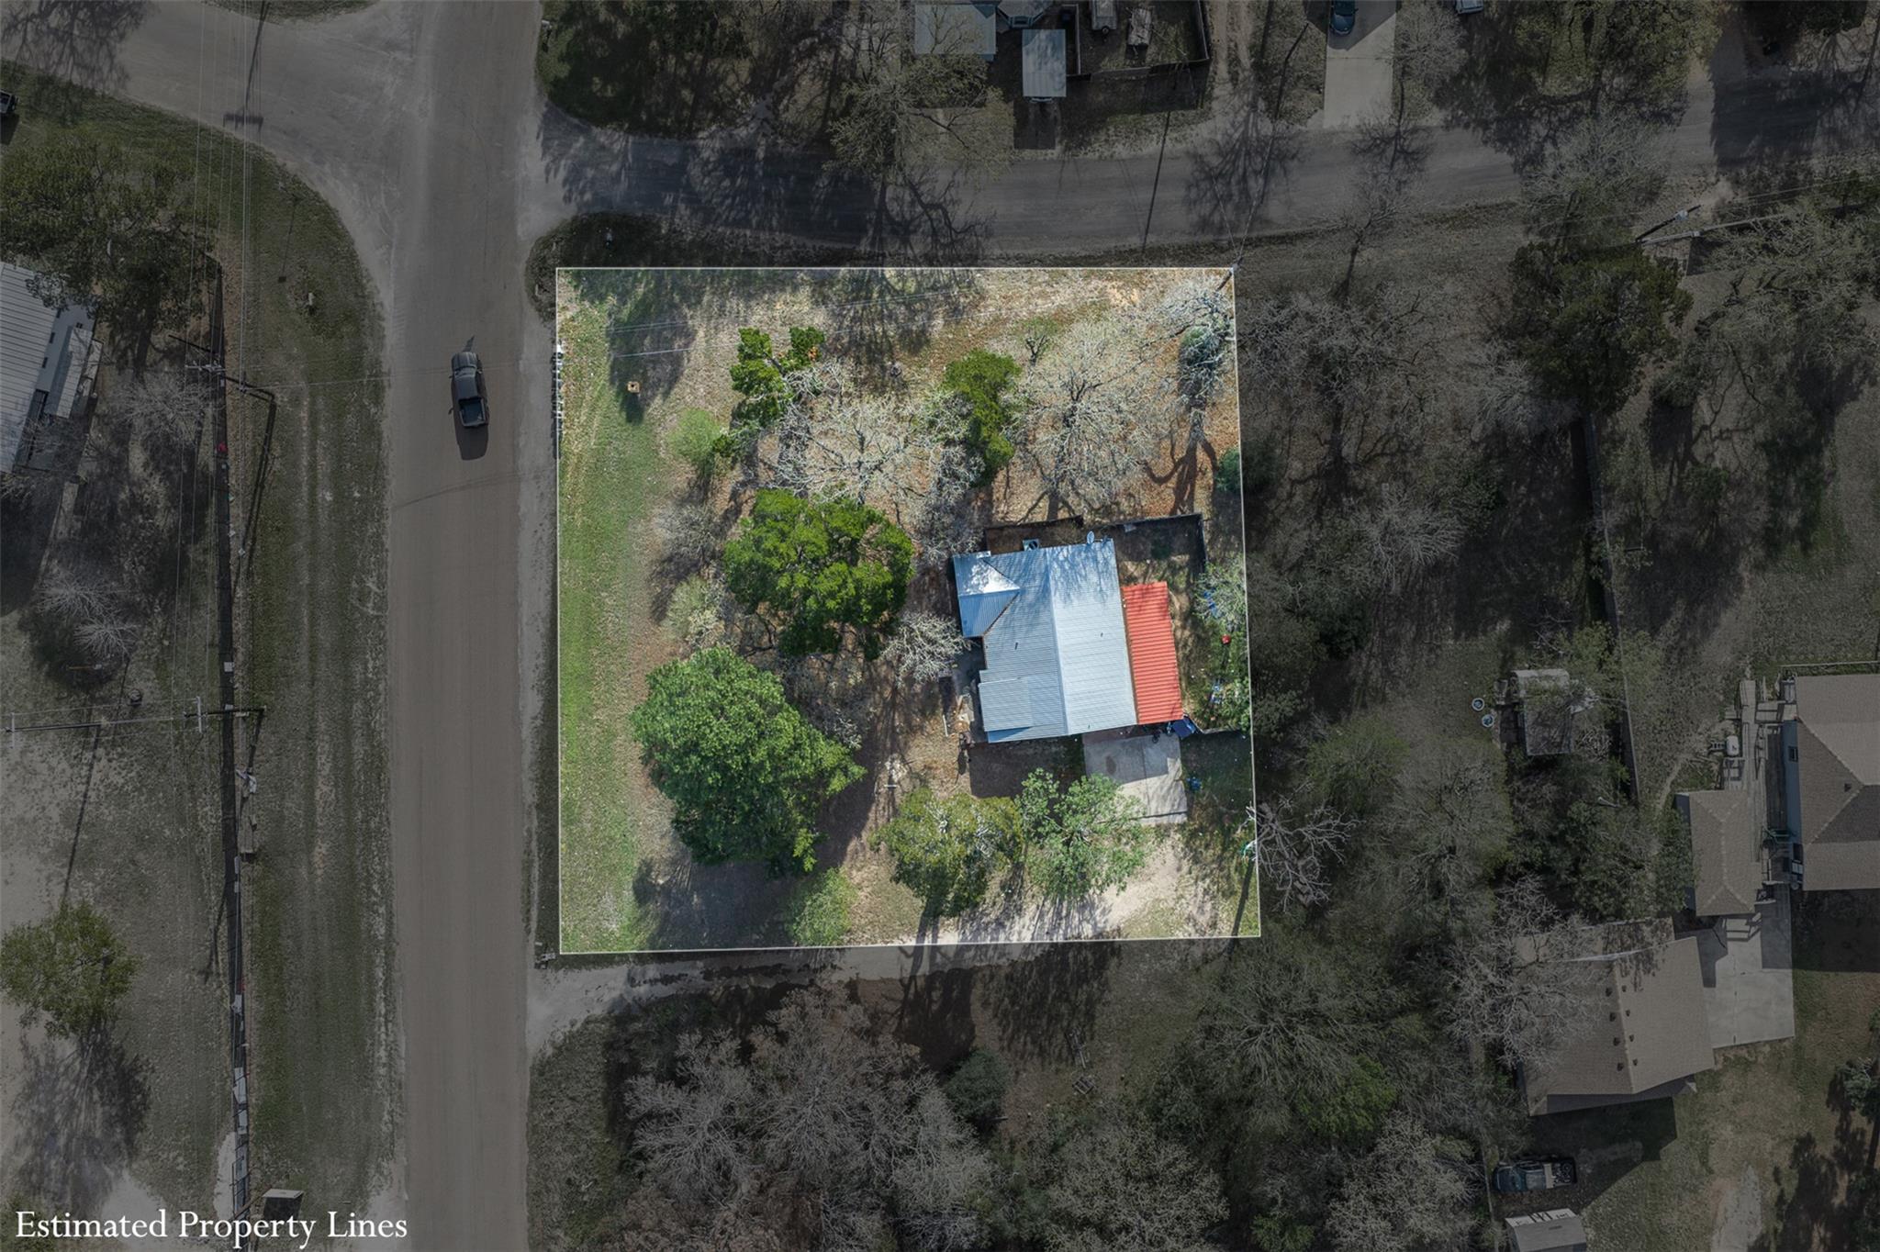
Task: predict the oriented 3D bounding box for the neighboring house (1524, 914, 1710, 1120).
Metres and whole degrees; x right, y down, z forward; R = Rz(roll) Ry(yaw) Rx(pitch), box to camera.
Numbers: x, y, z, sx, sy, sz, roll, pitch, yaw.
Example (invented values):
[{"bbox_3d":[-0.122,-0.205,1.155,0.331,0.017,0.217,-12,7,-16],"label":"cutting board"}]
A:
[{"bbox_3d":[51.200,29.500,111.500,13.900,5.000,13.600,-7,90,0],"label":"neighboring house"}]

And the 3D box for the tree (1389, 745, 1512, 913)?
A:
[{"bbox_3d":[37.820,15.190,109.250,8.660,9.500,11.830,0,90,0],"label":"tree"}]

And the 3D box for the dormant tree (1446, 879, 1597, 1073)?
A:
[{"bbox_3d":[42.640,25.610,108.750,10.600,10.500,14.070,0,90,0],"label":"dormant tree"}]

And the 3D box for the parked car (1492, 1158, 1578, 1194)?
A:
[{"bbox_3d":[46.050,42.600,113.100,5.850,1.850,2.000,-7,90,0],"label":"parked car"}]

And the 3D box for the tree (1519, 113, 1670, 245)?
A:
[{"bbox_3d":[48.080,-32.930,108.500,10.470,11.000,9.320,0,90,0],"label":"tree"}]

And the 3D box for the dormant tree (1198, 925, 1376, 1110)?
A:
[{"bbox_3d":[25.500,28.940,109.000,12.530,10.000,12.640,0,90,0],"label":"dormant tree"}]

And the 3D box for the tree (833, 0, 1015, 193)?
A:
[{"bbox_3d":[-1.510,-38.980,108.500,13.090,11.000,13.300,0,90,0],"label":"tree"}]

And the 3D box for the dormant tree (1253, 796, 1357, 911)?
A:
[{"bbox_3d":[26.860,16.830,109.000,7.790,10.000,8.320,0,90,0],"label":"dormant tree"}]

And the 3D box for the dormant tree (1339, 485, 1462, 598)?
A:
[{"bbox_3d":[34.560,-6.480,110.000,9.050,8.000,8.200,0,90,0],"label":"dormant tree"}]

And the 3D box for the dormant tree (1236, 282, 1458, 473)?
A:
[{"bbox_3d":[29.810,-18.040,108.250,15.140,11.500,13.580,0,90,0],"label":"dormant tree"}]

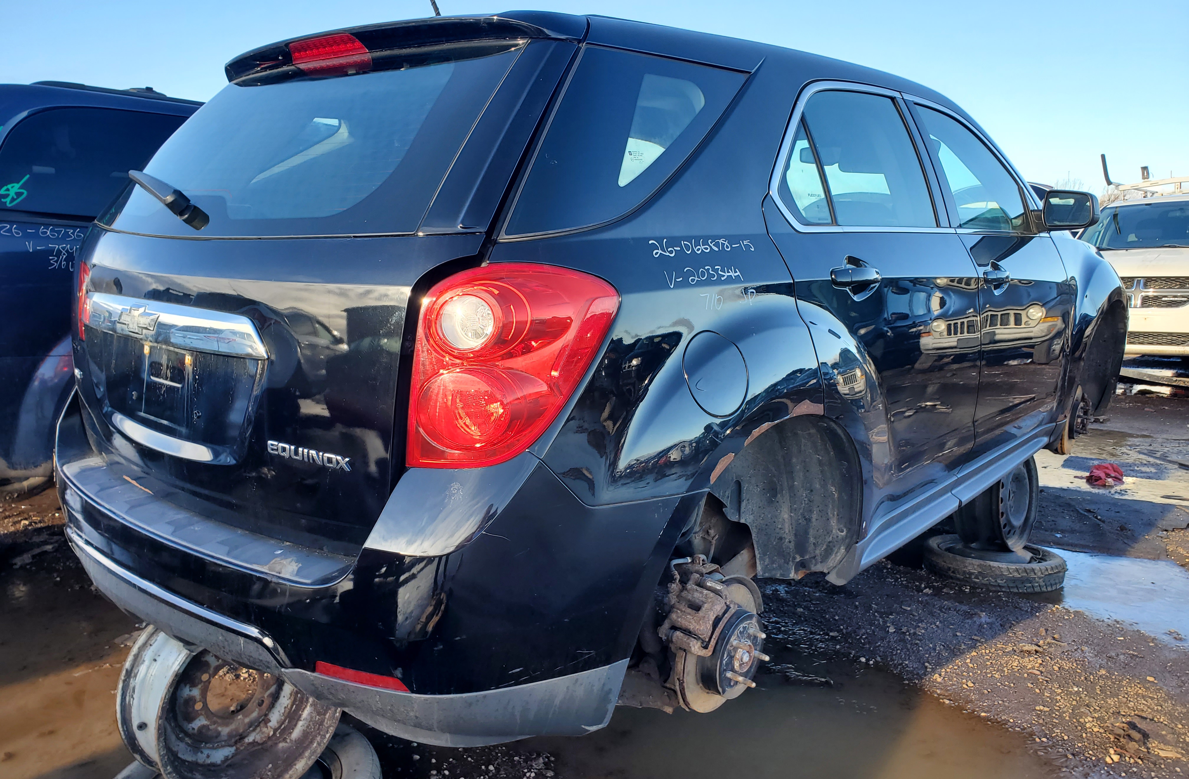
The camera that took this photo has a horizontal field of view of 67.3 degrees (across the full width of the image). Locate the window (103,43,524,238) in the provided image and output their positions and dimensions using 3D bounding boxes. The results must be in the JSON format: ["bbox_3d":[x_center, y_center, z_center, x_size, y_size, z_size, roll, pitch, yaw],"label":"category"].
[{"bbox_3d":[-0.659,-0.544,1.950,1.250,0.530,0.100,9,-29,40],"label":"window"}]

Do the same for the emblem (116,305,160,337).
[{"bbox_3d":[-0.896,-0.138,1.753,0.172,0.060,0.020,9,15,40],"label":"emblem"}]

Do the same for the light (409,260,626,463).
[{"bbox_3d":[-0.133,-0.046,1.490,0.220,0.330,0.345,7,13,34],"label":"light"}]

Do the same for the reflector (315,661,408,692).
[{"bbox_3d":[-0.387,0.480,1.477,0.165,0.030,0.025,2,11,13],"label":"reflector"}]

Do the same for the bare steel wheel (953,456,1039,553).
[{"bbox_3d":[1.660,0.438,3.715,0.200,0.443,0.443,1,11,7],"label":"bare steel wheel"}]

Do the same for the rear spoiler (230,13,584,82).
[{"bbox_3d":[-0.523,-0.783,2.064,1.180,0.125,0.270,9,15,40],"label":"rear spoiler"}]

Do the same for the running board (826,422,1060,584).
[{"bbox_3d":[1.306,0.313,3.083,0.125,0.165,1.960,9,15,40],"label":"running board"}]

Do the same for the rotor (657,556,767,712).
[{"bbox_3d":[0.319,0.599,2.081,0.170,0.335,0.320,9,15,40],"label":"rotor"}]

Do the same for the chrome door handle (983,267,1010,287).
[{"bbox_3d":[1.274,-0.354,2.822,0.052,0.048,0.225,9,15,40],"label":"chrome door handle"}]

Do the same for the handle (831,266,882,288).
[{"bbox_3d":[0.612,-0.262,2.070,0.052,0.048,0.225,9,15,40],"label":"handle"}]

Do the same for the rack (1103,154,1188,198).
[{"bbox_3d":[6.527,-2.329,9.632,1.450,0.450,1.800,9,15,40],"label":"rack"}]

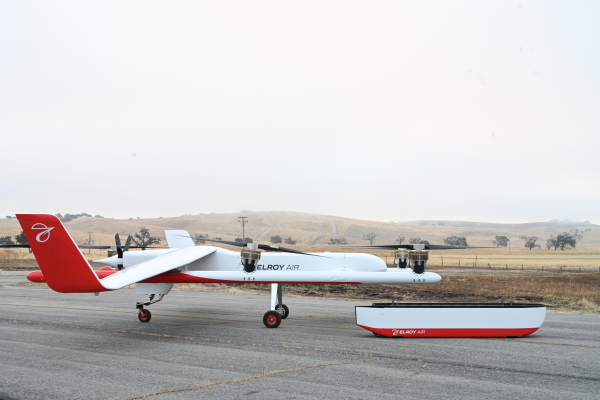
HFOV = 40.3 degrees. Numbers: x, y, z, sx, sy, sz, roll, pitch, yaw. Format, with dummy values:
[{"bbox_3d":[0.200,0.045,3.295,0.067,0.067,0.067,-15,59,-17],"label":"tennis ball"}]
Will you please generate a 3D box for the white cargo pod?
[{"bbox_3d":[2.168,1.722,11.740,2.750,0.450,0.700,0,-4,1],"label":"white cargo pod"}]

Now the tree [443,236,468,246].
[{"bbox_3d":[91.756,24.570,480.000,14.700,6.400,13.000,0,-4,0],"label":"tree"}]

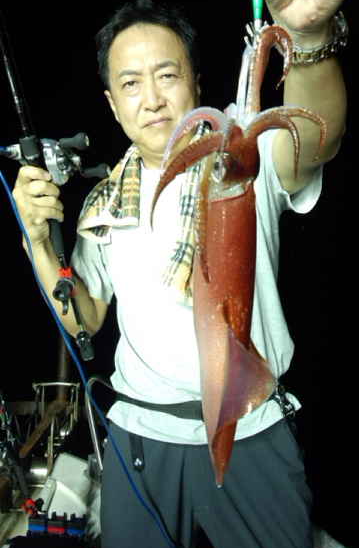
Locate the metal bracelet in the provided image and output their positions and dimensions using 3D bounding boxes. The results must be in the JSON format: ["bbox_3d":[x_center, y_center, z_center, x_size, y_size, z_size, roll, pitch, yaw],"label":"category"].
[{"bbox_3d":[0.154,-0.265,0.530,0.068,0.057,0.020,-15,-31,19],"label":"metal bracelet"}]

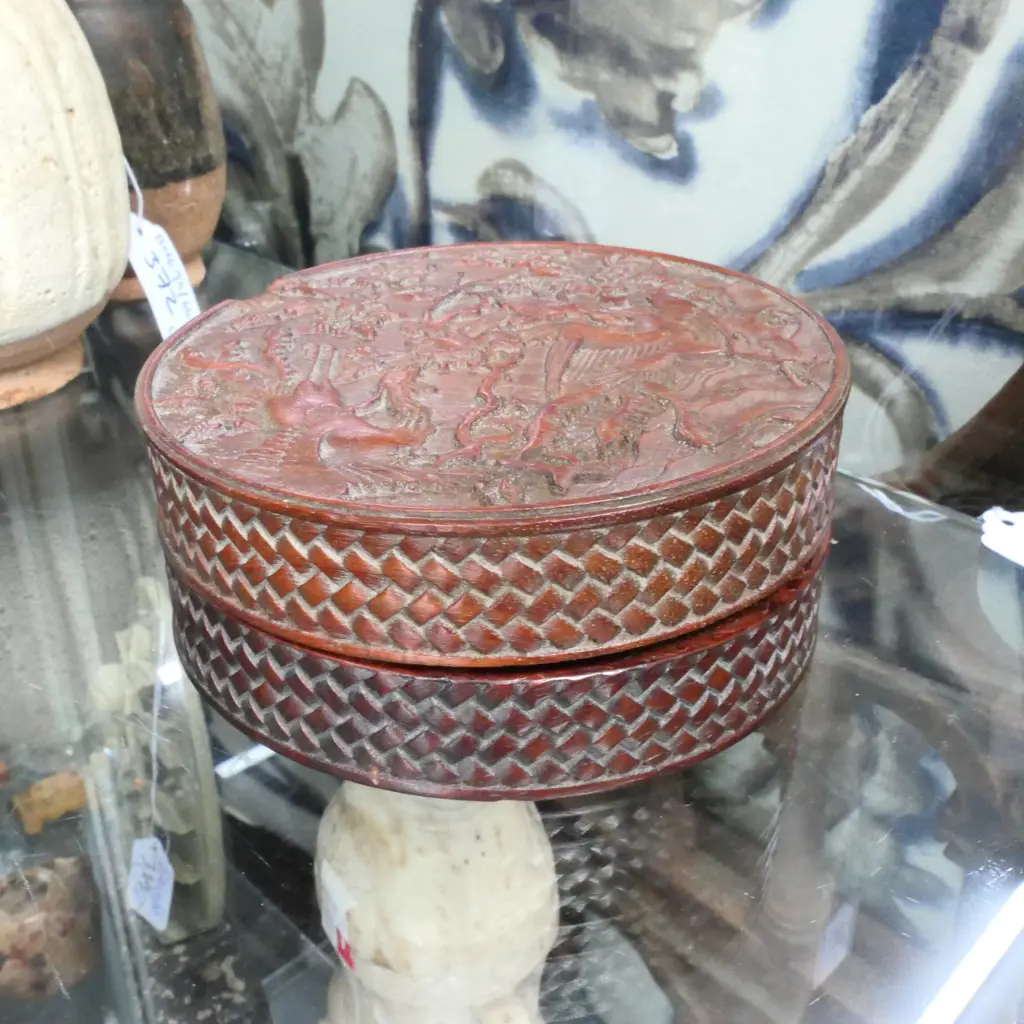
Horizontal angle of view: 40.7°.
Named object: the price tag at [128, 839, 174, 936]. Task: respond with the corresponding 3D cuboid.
[{"bbox_3d":[-0.097,0.099,0.368,0.013,0.035,0.002,28,37,18],"label":"price tag"}]

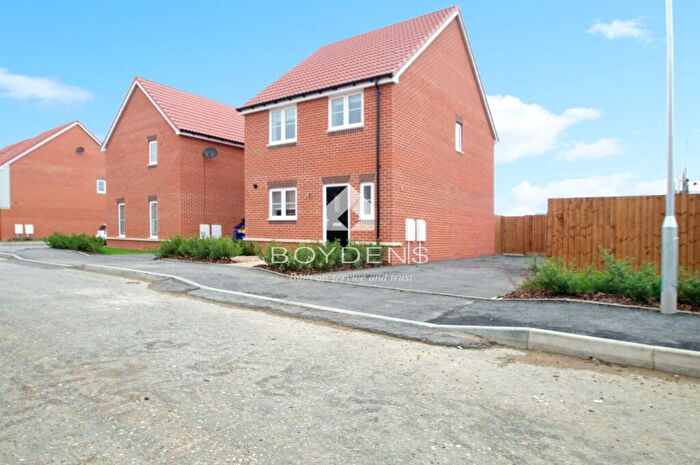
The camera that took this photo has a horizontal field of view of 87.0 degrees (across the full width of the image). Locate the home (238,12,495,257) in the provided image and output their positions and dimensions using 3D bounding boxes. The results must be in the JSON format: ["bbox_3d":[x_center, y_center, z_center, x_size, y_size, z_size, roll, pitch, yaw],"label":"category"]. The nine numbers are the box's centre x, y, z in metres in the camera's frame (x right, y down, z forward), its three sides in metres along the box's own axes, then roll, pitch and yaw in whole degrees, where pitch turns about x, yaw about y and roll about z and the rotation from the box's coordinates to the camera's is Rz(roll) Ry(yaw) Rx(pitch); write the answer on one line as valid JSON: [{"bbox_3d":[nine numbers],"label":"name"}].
[{"bbox_3d":[1.333,-3.535,14.524,5.969,8.548,9.256,2,2,36],"label":"home"}]

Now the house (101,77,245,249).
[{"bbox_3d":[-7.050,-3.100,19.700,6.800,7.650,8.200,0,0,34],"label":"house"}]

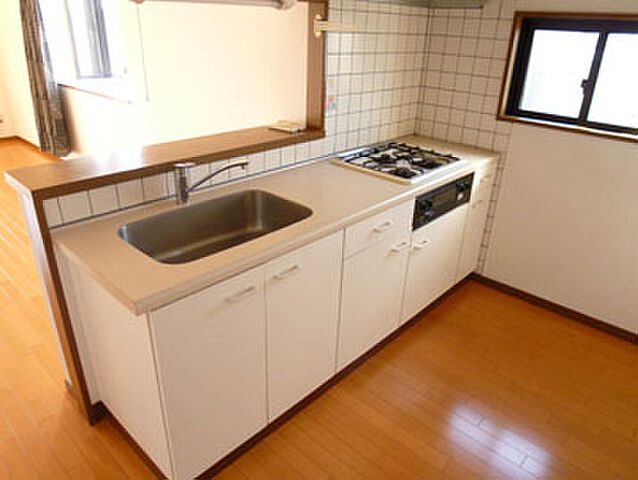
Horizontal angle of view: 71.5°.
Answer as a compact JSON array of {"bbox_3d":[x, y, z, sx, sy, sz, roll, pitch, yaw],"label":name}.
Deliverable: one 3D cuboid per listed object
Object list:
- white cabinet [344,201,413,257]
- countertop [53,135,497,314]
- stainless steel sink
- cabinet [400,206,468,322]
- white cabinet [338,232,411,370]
[{"bbox_3d":[0.091,-0.148,2.063,0.520,0.139,0.508,24,34,37],"label":"white cabinet"},{"bbox_3d":[0.083,-0.252,2.043,0.592,0.043,2.217,24,34,37],"label":"countertop"},{"bbox_3d":[-0.358,0.009,1.631,0.373,0.178,0.613,24,34,37],"label":"stainless steel sink"},{"bbox_3d":[0.460,0.042,2.604,0.520,0.550,0.603,24,34,37],"label":"cabinet"},{"bbox_3d":[0.077,0.184,2.226,0.520,0.601,0.508,24,34,37],"label":"white cabinet"}]

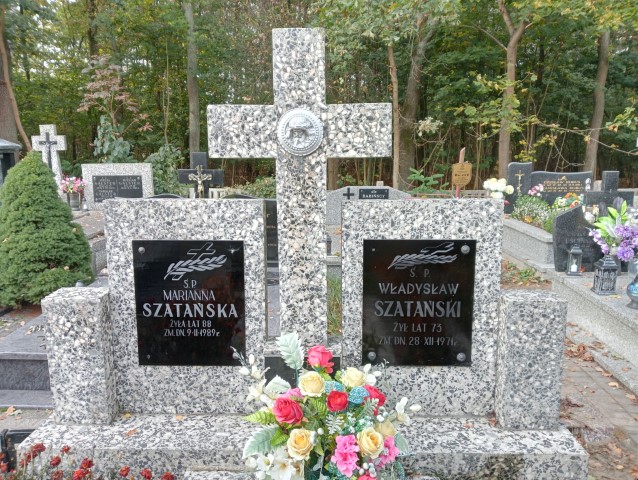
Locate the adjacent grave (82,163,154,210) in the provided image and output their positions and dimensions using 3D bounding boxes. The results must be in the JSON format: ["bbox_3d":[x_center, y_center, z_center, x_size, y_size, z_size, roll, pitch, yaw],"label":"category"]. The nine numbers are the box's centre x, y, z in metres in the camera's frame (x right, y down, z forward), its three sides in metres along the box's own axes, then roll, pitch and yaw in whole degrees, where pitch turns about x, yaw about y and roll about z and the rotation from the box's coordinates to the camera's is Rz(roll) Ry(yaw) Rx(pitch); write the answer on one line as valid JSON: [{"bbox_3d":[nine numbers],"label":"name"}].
[{"bbox_3d":[-2.877,-0.767,7.469,0.985,0.675,0.150,-1,8,-4],"label":"adjacent grave"}]

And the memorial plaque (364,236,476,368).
[{"bbox_3d":[0.378,0.248,1.958,0.420,0.495,0.020,0,8,2],"label":"memorial plaque"}]

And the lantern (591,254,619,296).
[{"bbox_3d":[2.257,0.259,4.067,0.140,0.290,0.140,1,8,6],"label":"lantern"}]

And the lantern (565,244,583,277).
[{"bbox_3d":[2.323,0.179,4.673,0.110,0.270,0.110,1,8,6],"label":"lantern"}]

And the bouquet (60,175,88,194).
[{"bbox_3d":[-3.469,-0.784,7.300,0.320,0.280,0.280,0,8,0],"label":"bouquet"}]

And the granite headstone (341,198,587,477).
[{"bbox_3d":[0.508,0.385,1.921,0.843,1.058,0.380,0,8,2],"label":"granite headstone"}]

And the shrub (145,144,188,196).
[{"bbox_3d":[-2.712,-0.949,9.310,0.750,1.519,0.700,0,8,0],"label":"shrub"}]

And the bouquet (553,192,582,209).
[{"bbox_3d":[4.145,-0.641,8.600,0.460,0.310,0.340,1,8,6],"label":"bouquet"}]

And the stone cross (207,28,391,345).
[{"bbox_3d":[-0.074,-0.194,2.164,0.734,1.284,0.130,0,9,1],"label":"stone cross"}]

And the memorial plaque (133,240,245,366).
[{"bbox_3d":[-0.496,0.249,1.985,0.424,0.495,0.020,0,8,2],"label":"memorial plaque"}]

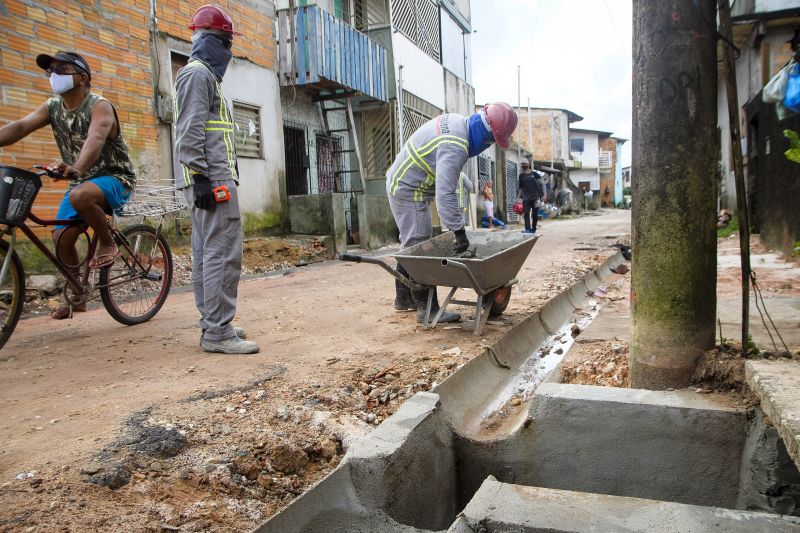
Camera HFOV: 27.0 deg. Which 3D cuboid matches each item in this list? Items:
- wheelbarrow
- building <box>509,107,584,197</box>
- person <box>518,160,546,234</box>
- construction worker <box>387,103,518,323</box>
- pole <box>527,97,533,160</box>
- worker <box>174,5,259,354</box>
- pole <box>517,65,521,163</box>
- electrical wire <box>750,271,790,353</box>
[{"bbox_3d":[0.256,0.102,10.050,0.650,0.570,1.450,1,3,33],"label":"wheelbarrow"},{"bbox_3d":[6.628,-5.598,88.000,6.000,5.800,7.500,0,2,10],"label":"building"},{"bbox_3d":[3.086,-1.618,38.800,0.620,1.710,0.450,0,2,6],"label":"person"},{"bbox_3d":[0.343,-0.353,10.900,0.850,1.430,0.600,-1,2,-15],"label":"construction worker"},{"bbox_3d":[5.524,-4.516,70.000,0.100,5.100,0.100,-1,2,0],"label":"pole"},{"bbox_3d":[-0.953,-0.454,8.650,0.450,1.800,0.520,-1,2,-5],"label":"worker"},{"bbox_3d":[3.999,-4.117,56.000,0.100,5.400,0.100,-1,2,0],"label":"pole"},{"bbox_3d":[1.744,0.211,7.800,0.190,0.400,0.100,0,2,17],"label":"electrical wire"}]

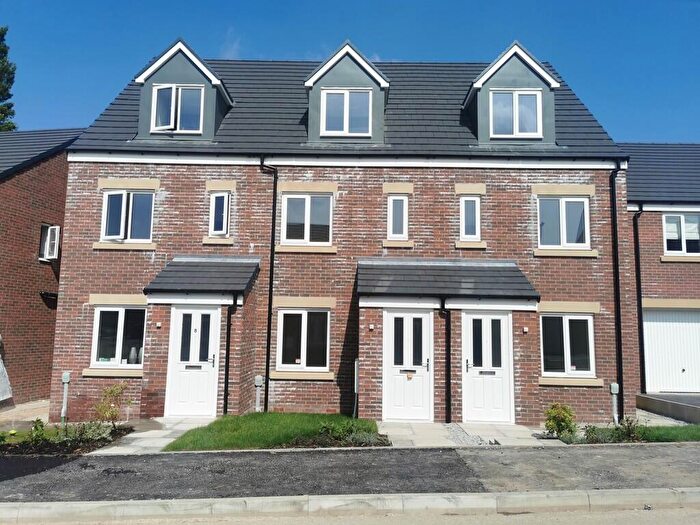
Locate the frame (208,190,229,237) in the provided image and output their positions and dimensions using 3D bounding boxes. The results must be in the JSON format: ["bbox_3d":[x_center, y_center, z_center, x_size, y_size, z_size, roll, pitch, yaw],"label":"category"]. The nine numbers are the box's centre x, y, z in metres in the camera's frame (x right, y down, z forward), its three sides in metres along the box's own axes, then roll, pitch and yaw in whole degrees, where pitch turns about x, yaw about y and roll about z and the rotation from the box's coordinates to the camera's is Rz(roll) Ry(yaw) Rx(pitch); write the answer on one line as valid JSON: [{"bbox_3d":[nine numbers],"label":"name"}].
[{"bbox_3d":[-2.864,-1.073,12.043,0.460,1.030,0.130,1,-7,1],"label":"frame"}]

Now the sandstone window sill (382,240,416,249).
[{"bbox_3d":[1.038,-0.391,11.757,0.656,0.154,0.150,1,-6,1],"label":"sandstone window sill"}]

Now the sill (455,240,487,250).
[{"bbox_3d":[2.587,-0.366,11.740,0.660,0.154,0.150,1,-6,1],"label":"sill"}]

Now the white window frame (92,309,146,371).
[{"bbox_3d":[-4.925,1.608,11.667,1.146,1.309,0.075,1,-6,1],"label":"white window frame"}]

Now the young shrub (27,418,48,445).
[{"bbox_3d":[-4.588,2.480,8.015,0.320,0.390,0.310,1,-7,1],"label":"young shrub"}]

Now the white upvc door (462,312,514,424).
[{"bbox_3d":[2.551,1.933,10.066,0.950,2.060,0.090,1,-7,1],"label":"white upvc door"}]

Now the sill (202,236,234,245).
[{"bbox_3d":[-2.864,-0.470,11.958,0.690,0.140,0.140,1,-7,1],"label":"sill"}]

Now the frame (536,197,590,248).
[{"bbox_3d":[4.666,-0.863,11.939,1.139,1.181,0.075,1,-7,1],"label":"frame"}]

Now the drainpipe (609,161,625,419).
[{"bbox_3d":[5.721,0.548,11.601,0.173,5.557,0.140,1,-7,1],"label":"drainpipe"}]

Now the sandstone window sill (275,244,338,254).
[{"bbox_3d":[-0.954,-0.279,11.883,1.344,0.144,0.150,1,-7,1],"label":"sandstone window sill"}]

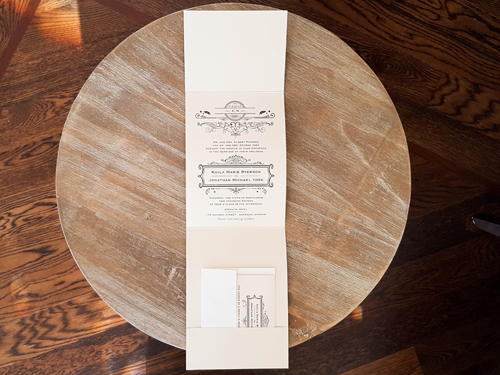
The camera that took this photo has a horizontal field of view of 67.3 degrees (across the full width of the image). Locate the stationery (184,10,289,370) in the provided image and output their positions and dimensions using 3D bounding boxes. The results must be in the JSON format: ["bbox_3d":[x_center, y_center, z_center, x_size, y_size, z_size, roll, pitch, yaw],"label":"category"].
[{"bbox_3d":[-0.017,0.005,0.486,0.131,0.020,0.455,0,90,0],"label":"stationery"}]

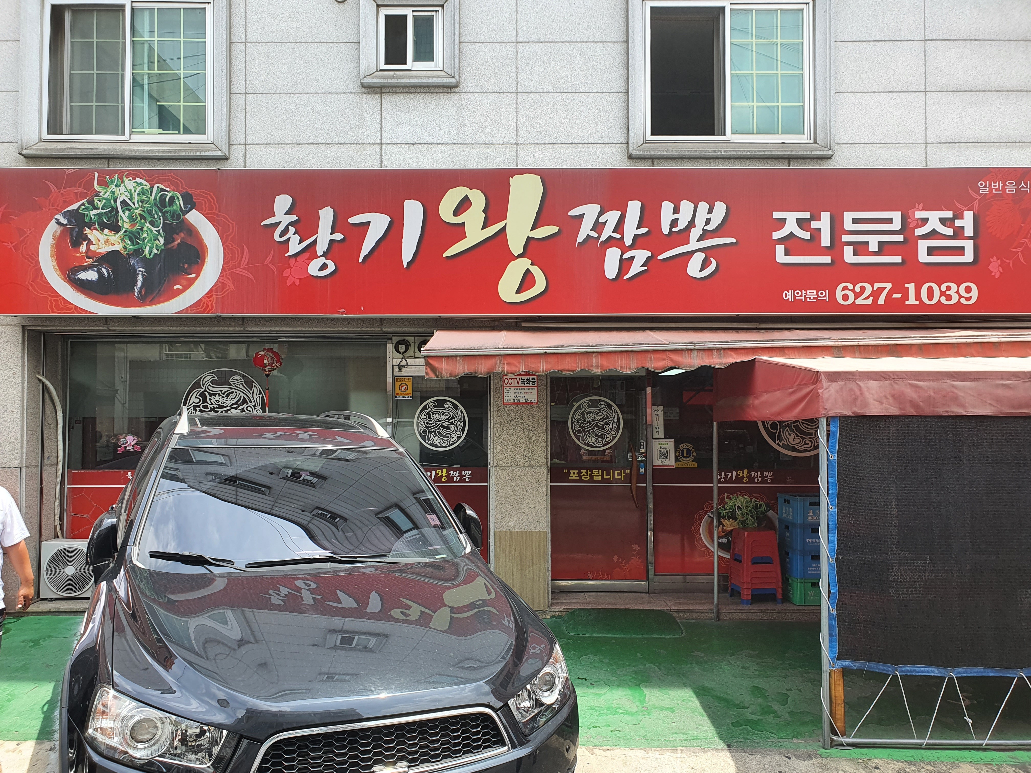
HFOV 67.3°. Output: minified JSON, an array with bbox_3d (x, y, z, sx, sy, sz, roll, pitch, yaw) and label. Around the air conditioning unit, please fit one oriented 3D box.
[{"bbox_3d":[-4.038,1.730,7.359,0.760,0.545,0.280,0,-1,0],"label":"air conditioning unit"}]

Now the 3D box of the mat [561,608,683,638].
[{"bbox_3d":[0.901,2.015,6.573,0.988,0.070,0.511,0,-1,0],"label":"mat"}]

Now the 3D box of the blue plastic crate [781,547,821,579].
[{"bbox_3d":[2.721,1.624,7.237,0.385,0.248,0.405,0,-1,-9],"label":"blue plastic crate"}]

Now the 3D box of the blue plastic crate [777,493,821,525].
[{"bbox_3d":[2.720,1.141,7.249,0.385,0.248,0.405,0,-1,-9],"label":"blue plastic crate"}]

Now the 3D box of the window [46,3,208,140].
[{"bbox_3d":[-3.511,-2.856,7.016,1.547,1.290,0.120,0,-1,0],"label":"window"}]

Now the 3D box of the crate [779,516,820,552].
[{"bbox_3d":[2.720,1.383,7.243,0.385,0.248,0.405,0,-1,-9],"label":"crate"}]

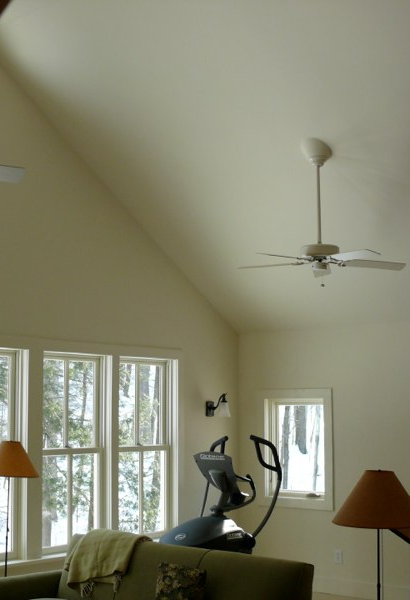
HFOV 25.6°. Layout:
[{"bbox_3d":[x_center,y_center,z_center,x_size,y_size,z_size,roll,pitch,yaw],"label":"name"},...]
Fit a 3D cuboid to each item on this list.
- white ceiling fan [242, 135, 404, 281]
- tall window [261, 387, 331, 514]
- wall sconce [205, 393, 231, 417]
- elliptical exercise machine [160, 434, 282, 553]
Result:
[{"bbox_3d":[0.829,-0.679,6.614,1.280,1.032,1.250,0,-7,0],"label":"white ceiling fan"},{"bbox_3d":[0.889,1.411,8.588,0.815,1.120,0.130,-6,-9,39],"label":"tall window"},{"bbox_3d":[0.144,1.006,8.606,0.235,0.225,0.140,-6,-9,39],"label":"wall sconce"},{"bbox_3d":[0.201,1.819,7.233,0.760,1.467,1.650,-6,-9,39],"label":"elliptical exercise machine"}]

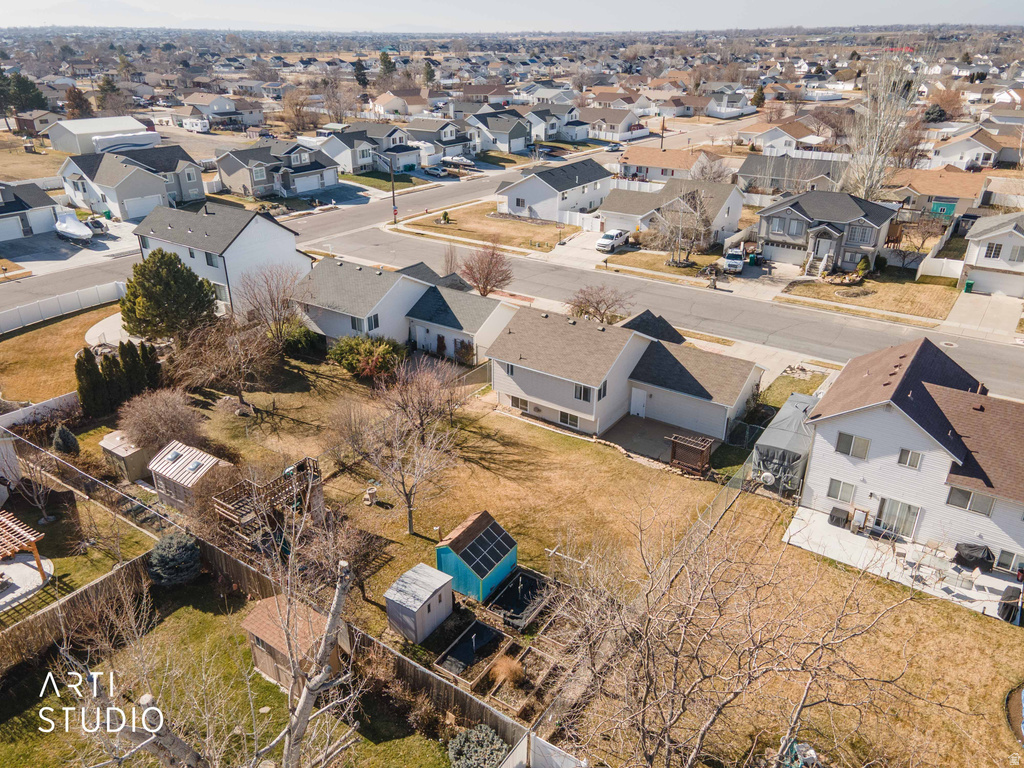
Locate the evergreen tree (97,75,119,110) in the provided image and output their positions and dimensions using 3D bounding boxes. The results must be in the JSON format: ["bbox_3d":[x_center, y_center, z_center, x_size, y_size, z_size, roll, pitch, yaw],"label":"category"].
[{"bbox_3d":[-131.531,-94.849,231.528,6.500,10.000,6.500,0,27,0],"label":"evergreen tree"}]

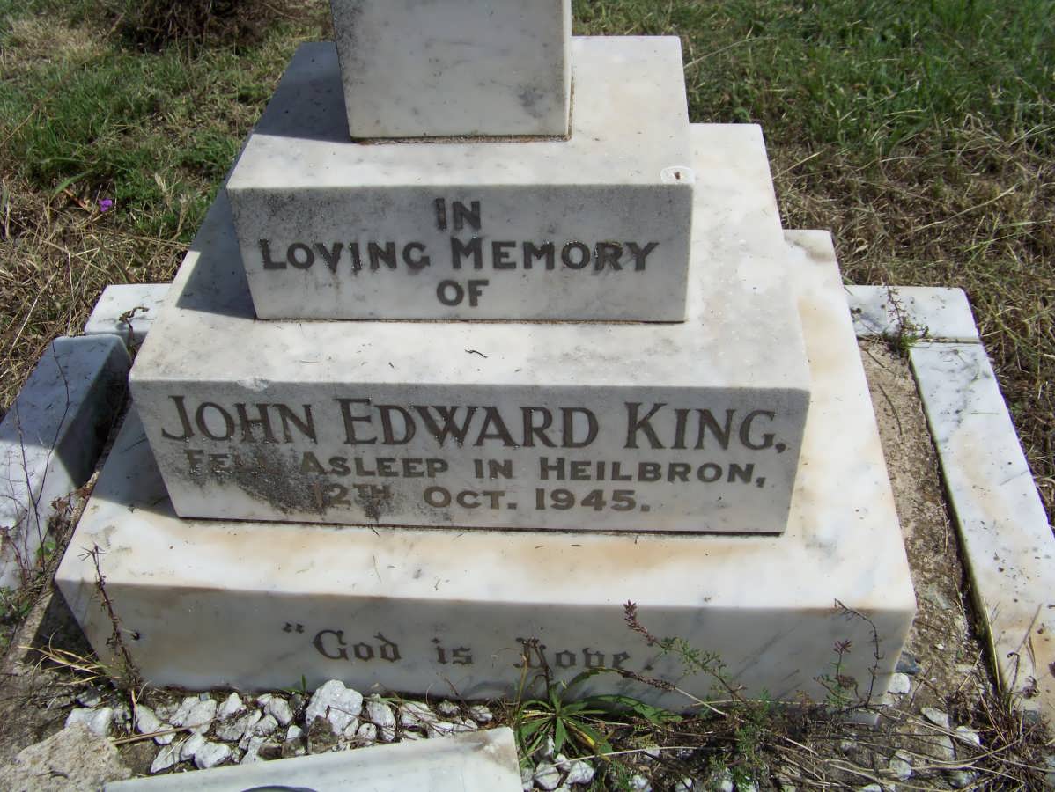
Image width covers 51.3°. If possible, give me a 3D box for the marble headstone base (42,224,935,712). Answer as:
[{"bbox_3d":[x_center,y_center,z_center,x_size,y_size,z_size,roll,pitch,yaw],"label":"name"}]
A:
[{"bbox_3d":[-0.025,0.048,1.211,0.750,0.180,0.546,1,43,5],"label":"marble headstone base"}]

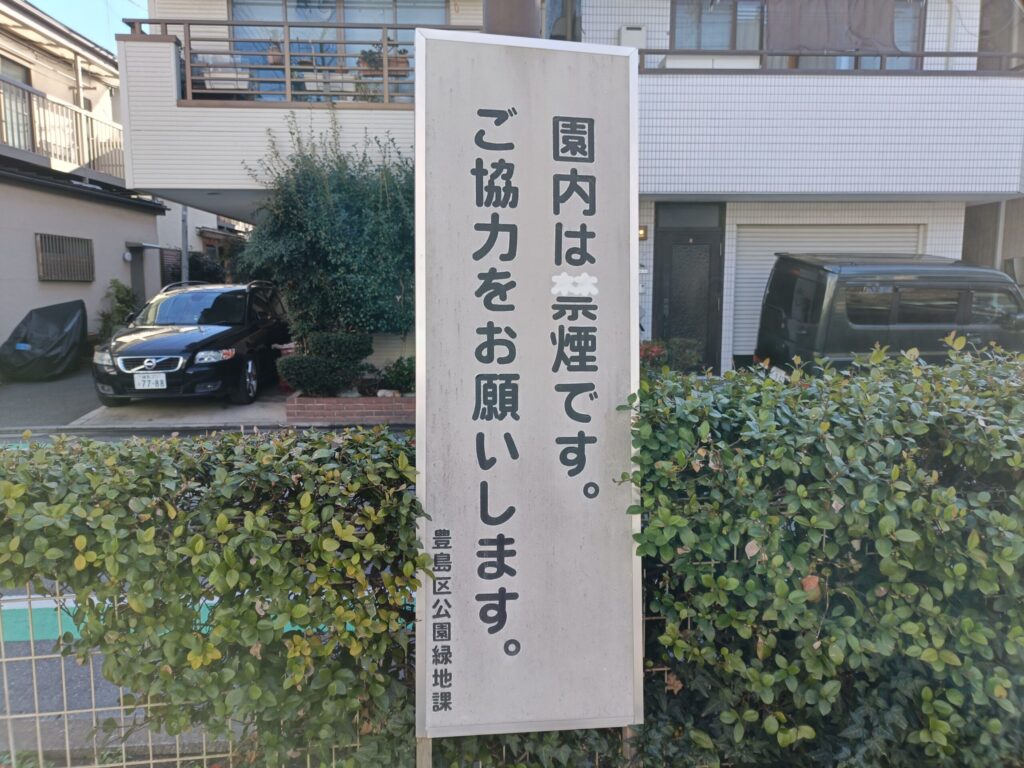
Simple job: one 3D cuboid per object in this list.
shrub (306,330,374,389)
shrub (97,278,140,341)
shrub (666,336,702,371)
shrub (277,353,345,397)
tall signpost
[{"bbox_3d":[-2.087,-0.304,9.000,0.780,0.680,0.680,-1,7,-3],"label":"shrub"},{"bbox_3d":[-7.609,-1.421,14.300,0.770,1.230,0.680,-1,7,-3],"label":"shrub"},{"bbox_3d":[2.076,-0.349,8.900,0.430,0.470,0.420,-1,7,-3],"label":"shrub"},{"bbox_3d":[-2.351,-0.094,8.650,0.770,0.510,0.670,-1,7,-3],"label":"shrub"},{"bbox_3d":[0.042,0.204,1.525,0.470,1.850,0.050,0,-2,-9],"label":"tall signpost"}]

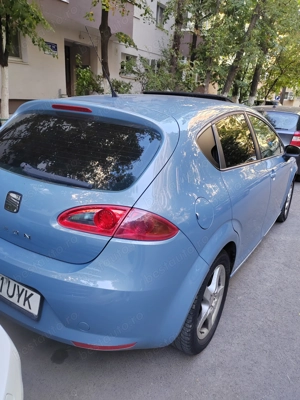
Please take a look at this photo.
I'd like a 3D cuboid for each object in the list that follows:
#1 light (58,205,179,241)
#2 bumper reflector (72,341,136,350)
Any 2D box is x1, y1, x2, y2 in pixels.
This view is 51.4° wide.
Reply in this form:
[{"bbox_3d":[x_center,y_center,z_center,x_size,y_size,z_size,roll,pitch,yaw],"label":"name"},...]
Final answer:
[{"bbox_3d":[-0.144,0.075,1.325,0.520,0.137,0.130,6,18,7],"label":"light"},{"bbox_3d":[-0.205,0.647,1.399,0.280,0.037,0.055,4,18,2],"label":"bumper reflector"}]

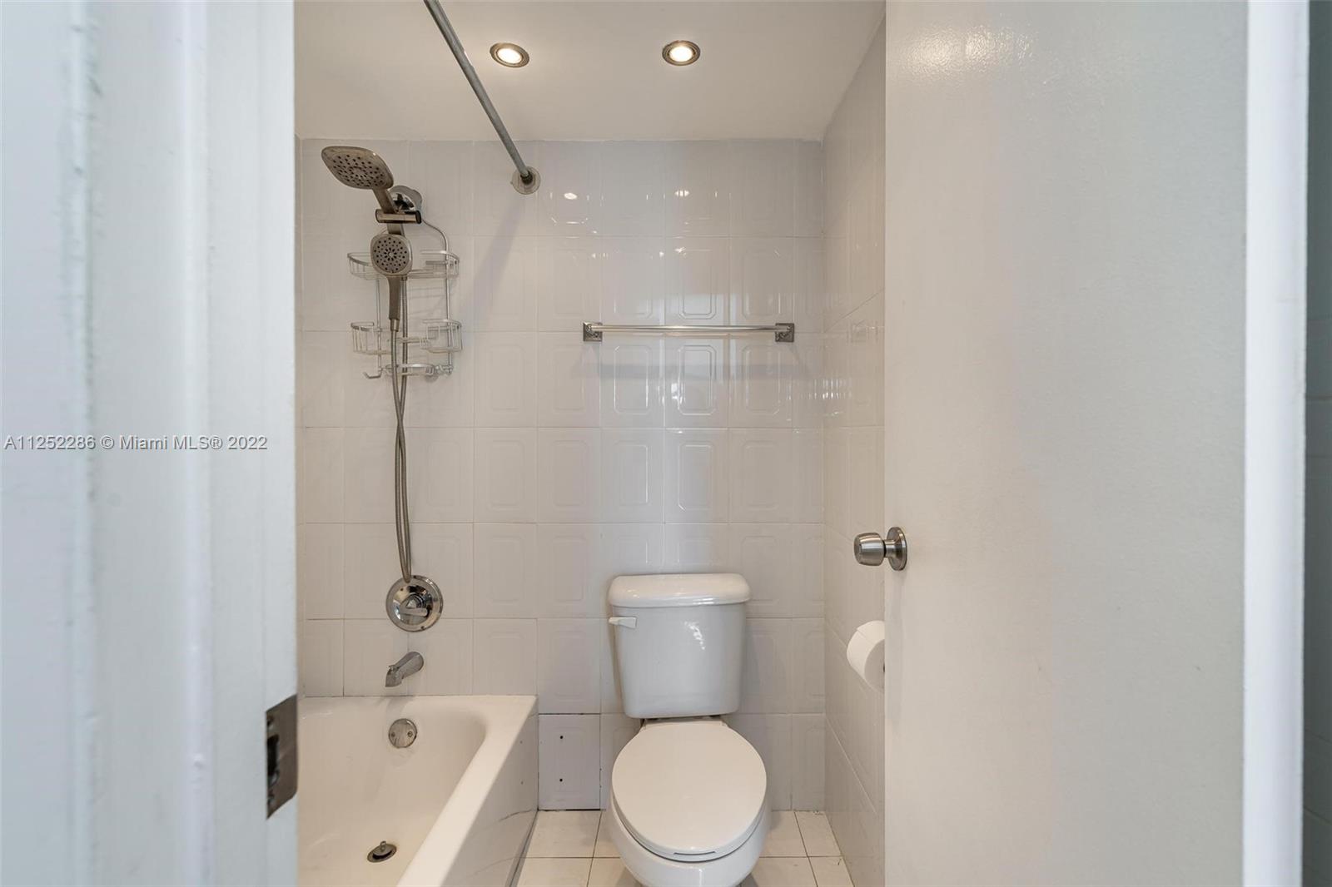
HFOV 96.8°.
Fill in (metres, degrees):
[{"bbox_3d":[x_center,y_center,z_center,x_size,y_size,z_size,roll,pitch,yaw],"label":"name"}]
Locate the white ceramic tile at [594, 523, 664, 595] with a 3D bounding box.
[{"bbox_3d":[-0.106,0.400,1.865,0.201,0.301,0.010,0,0,0],"label":"white ceramic tile"}]

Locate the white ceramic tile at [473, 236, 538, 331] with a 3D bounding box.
[{"bbox_3d":[-0.506,-0.502,1.871,0.200,0.300,0.010,0,0,0],"label":"white ceramic tile"}]

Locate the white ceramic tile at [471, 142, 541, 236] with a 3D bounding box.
[{"bbox_3d":[-0.509,-0.807,1.880,0.202,0.303,0.010,0,0,0],"label":"white ceramic tile"}]

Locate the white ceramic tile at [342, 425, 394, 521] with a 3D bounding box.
[{"bbox_3d":[-0.916,0.102,1.868,0.201,0.301,0.010,0,0,0],"label":"white ceramic tile"}]

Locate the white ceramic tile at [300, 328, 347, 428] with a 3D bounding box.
[{"bbox_3d":[-1.077,-0.201,1.867,0.128,0.300,0.010,0,0,0],"label":"white ceramic tile"}]

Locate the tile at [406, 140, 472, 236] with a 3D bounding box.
[{"bbox_3d":[-0.711,-0.803,1.868,0.201,0.301,0.010,0,0,0],"label":"tile"}]

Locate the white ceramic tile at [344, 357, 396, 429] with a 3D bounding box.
[{"bbox_3d":[-0.916,-0.200,1.868,0.201,0.301,0.010,0,0,0],"label":"white ceramic tile"}]

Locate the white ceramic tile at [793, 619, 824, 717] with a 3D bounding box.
[{"bbox_3d":[0.452,0.707,1.878,0.100,0.300,0.010,0,0,0],"label":"white ceramic tile"}]

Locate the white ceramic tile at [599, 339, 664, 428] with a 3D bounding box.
[{"bbox_3d":[-0.103,-0.200,1.874,0.200,0.300,0.010,0,0,0],"label":"white ceramic tile"}]

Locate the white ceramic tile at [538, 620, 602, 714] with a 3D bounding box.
[{"bbox_3d":[-0.305,0.705,1.868,0.201,0.301,0.010,0,0,0],"label":"white ceramic tile"}]

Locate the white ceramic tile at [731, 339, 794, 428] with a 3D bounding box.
[{"bbox_3d":[0.300,-0.200,1.865,0.199,0.301,0.010,0,0,0],"label":"white ceramic tile"}]

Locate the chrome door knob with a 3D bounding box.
[{"bbox_3d":[0.323,0.161,0.900,0.063,0.066,0.066,0,0,0],"label":"chrome door knob"}]

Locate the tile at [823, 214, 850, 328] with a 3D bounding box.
[{"bbox_3d":[0.506,-0.499,1.748,0.010,0.301,0.220,0,1,1],"label":"tile"}]

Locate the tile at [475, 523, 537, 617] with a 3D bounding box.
[{"bbox_3d":[-0.505,0.400,1.865,0.201,0.301,0.010,0,0,0],"label":"tile"}]

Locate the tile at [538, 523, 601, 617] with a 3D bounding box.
[{"bbox_3d":[-0.307,0.404,1.874,0.201,0.301,0.012,0,0,0],"label":"tile"}]

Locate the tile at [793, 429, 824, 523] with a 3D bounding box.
[{"bbox_3d":[0.453,0.103,1.880,0.099,0.301,0.010,0,0,0],"label":"tile"}]

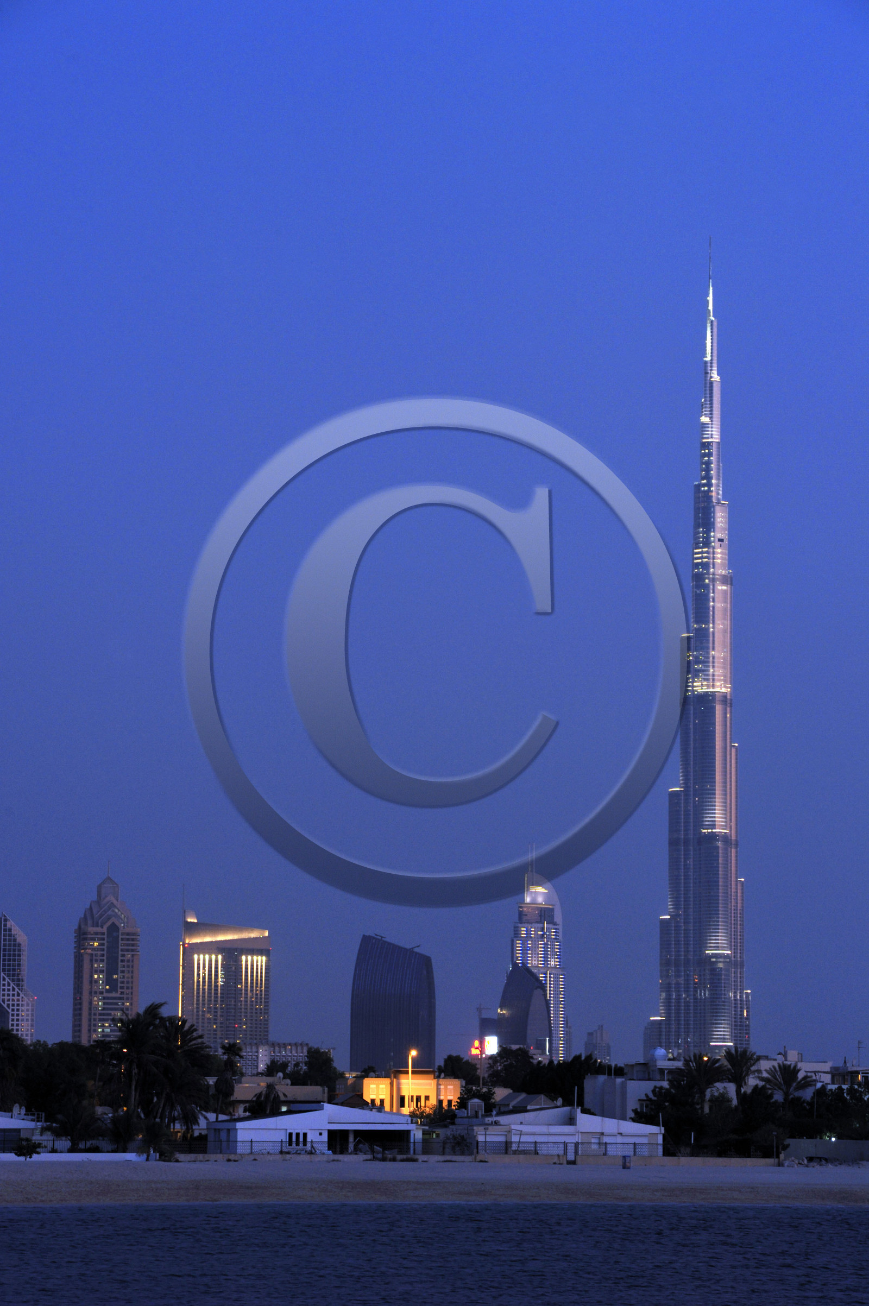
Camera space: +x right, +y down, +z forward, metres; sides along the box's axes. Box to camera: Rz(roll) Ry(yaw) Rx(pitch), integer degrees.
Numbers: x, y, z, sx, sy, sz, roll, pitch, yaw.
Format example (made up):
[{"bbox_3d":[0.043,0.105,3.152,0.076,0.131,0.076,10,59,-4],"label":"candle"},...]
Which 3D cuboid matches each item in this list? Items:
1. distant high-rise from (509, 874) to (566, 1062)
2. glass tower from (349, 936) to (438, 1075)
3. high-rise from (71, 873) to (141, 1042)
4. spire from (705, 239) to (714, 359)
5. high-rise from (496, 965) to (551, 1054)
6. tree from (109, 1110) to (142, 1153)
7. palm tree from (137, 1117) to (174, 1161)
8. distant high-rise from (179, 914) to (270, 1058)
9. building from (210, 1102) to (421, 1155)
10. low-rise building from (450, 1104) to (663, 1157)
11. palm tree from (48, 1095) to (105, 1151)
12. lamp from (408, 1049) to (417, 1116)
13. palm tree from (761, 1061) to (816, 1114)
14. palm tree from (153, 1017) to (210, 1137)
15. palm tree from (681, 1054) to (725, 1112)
[{"bbox_3d":[108.210,365.168,4415.598,58.000,276.000,45.000,1,-7,-8],"label":"distant high-rise"},{"bbox_3d":[-36.199,326.213,3576.112,67.000,173.300,38.000,2,-7,-8],"label":"glass tower"},{"bbox_3d":[-219.912,232.006,2811.664,37.000,165.930,31.000,3,-7,-20],"label":"high-rise"},{"bbox_3d":[253.393,-325.695,3872.990,8.200,114.620,8.200,1,-7,0],"label":"spire"},{"bbox_3d":[76.878,342.610,3664.650,33.000,141.670,35.000,6,-8,-40],"label":"high-rise"},{"bbox_3d":[-31.291,48.486,425.205,3.500,4.610,3.500,1,-7,0],"label":"tree"},{"bbox_3d":[-27.845,48.434,419.175,3.800,4.400,3.800,1,-7,0],"label":"palm tree"},{"bbox_3d":[-191.683,333.570,3836.731,76.000,193.180,30.000,3,-7,-22],"label":"distant high-rise"},{"bbox_3d":[-12.552,49.534,437.188,19.600,5.590,10.800,3,-7,-17],"label":"building"},{"bbox_3d":[12.502,49.426,433.190,20.300,5.590,13.000,1,-6,-8],"label":"low-rise building"},{"bbox_3d":[-36.428,47.889,427.325,5.800,6.060,5.600,1,-6,0],"label":"palm tree"},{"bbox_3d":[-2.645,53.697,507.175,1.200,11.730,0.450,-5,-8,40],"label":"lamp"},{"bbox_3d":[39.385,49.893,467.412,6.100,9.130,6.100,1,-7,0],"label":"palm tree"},{"bbox_3d":[-27.100,46.150,449.658,6.400,14.460,6.400,1,-6,0],"label":"palm tree"},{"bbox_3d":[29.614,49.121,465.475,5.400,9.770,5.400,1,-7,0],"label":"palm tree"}]

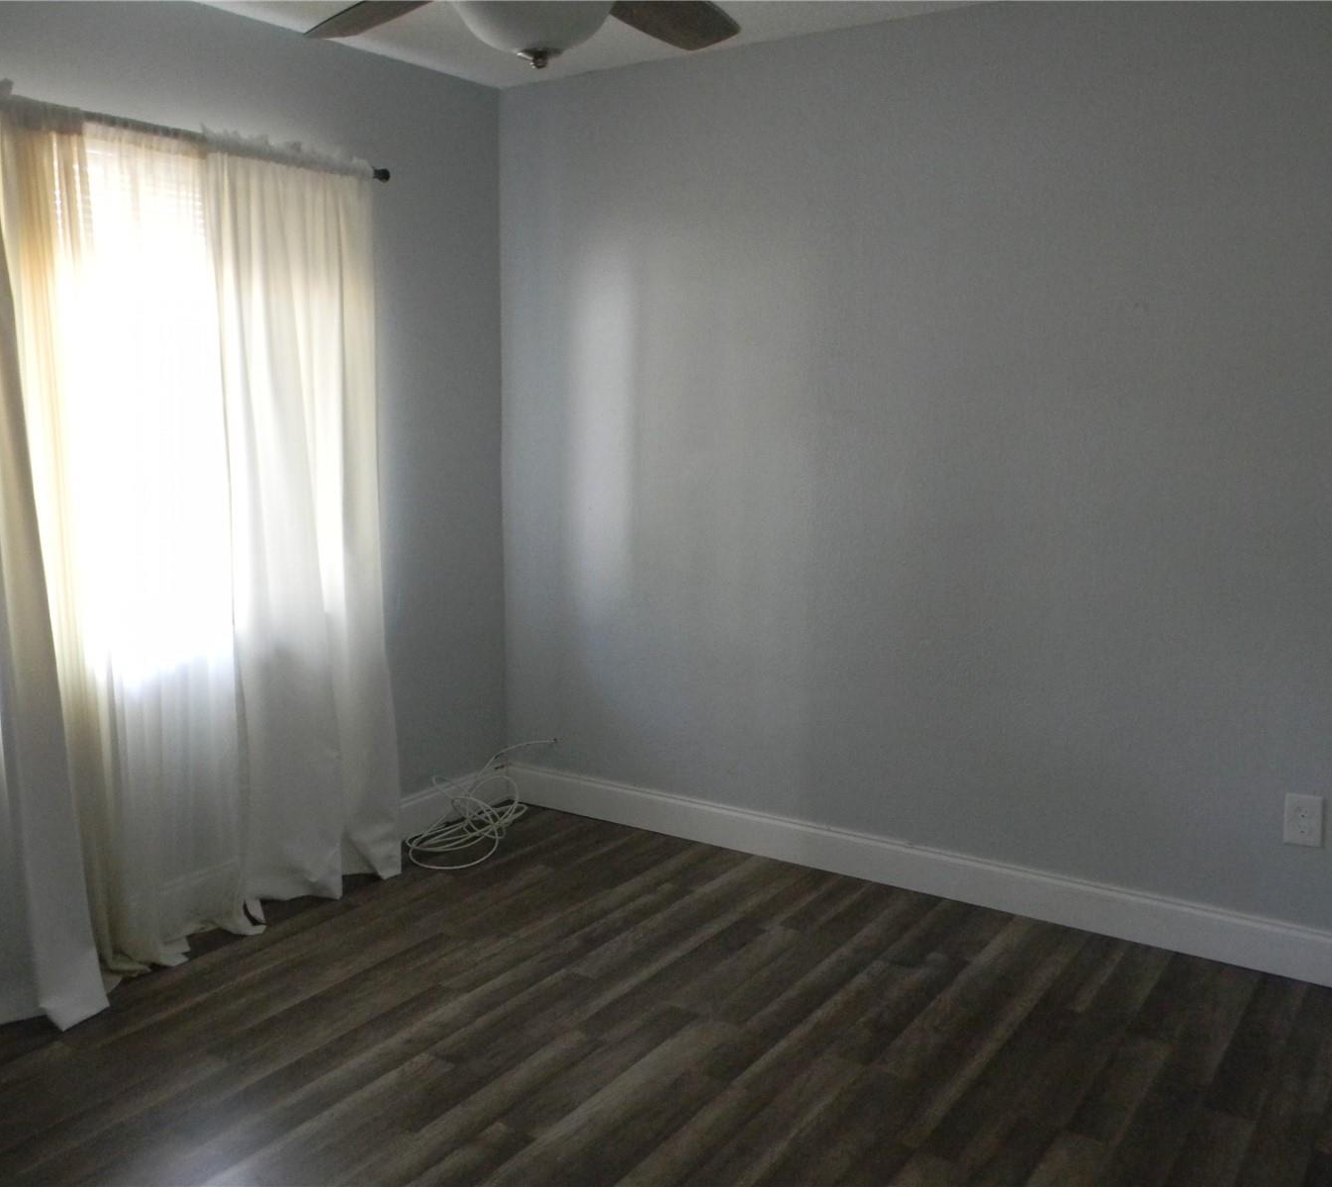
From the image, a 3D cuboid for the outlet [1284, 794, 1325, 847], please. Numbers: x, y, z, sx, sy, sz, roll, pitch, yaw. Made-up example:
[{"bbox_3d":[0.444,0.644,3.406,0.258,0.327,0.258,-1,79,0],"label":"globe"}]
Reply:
[{"bbox_3d":[1.551,0.555,3.115,0.080,0.124,0.010,6,11,33],"label":"outlet"}]

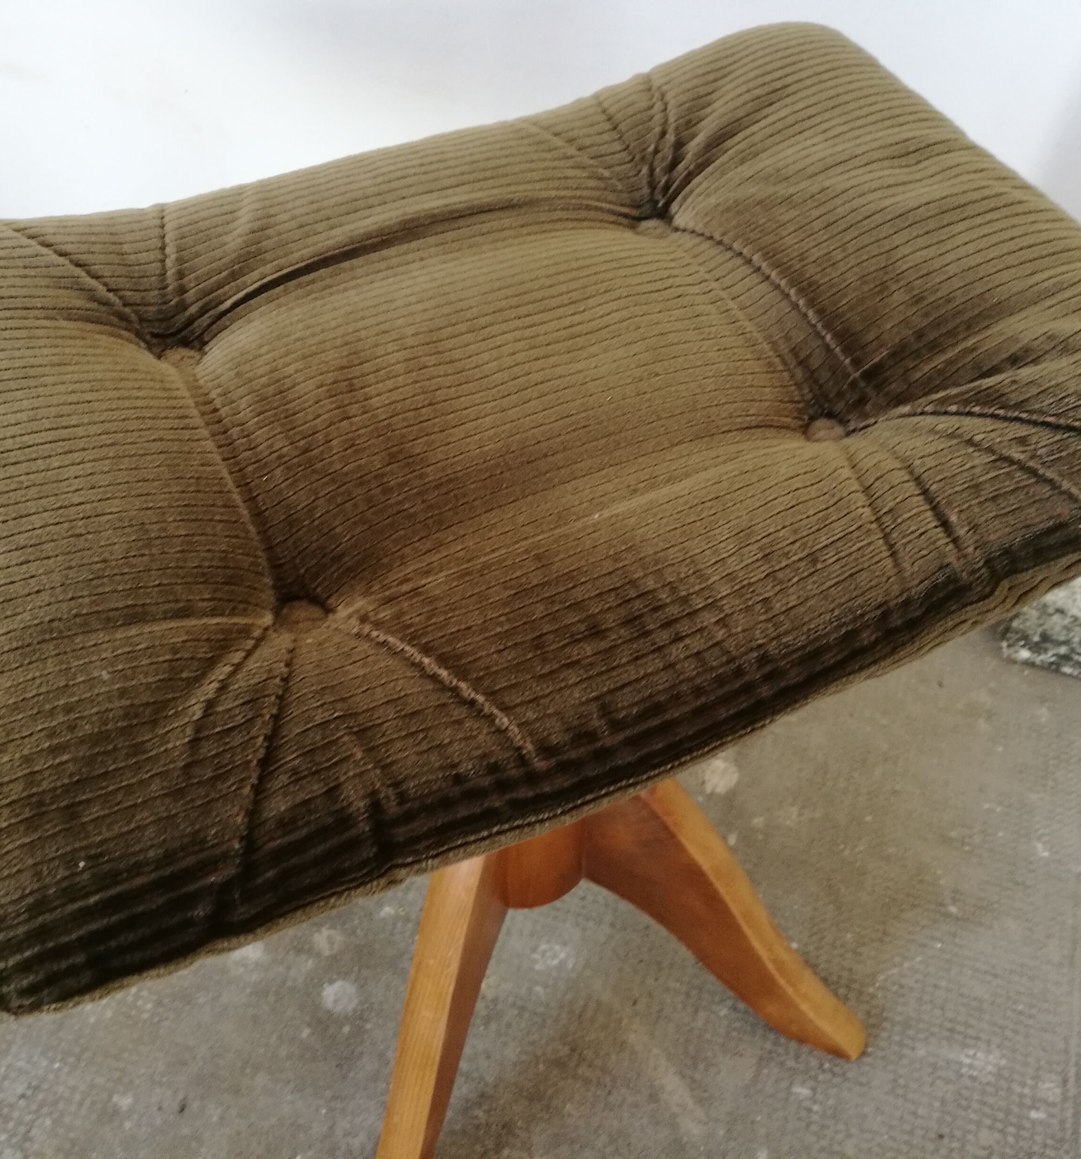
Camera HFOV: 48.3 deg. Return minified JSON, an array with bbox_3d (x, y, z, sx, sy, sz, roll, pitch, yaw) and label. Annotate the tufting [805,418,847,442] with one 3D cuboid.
[{"bbox_3d":[0.117,-0.061,0.495,0.018,0.007,0.018,1,49,-1],"label":"tufting"}]

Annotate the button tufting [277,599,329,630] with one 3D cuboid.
[{"bbox_3d":[-0.084,0.013,0.428,0.018,0.007,0.018,1,49,-1],"label":"button tufting"}]

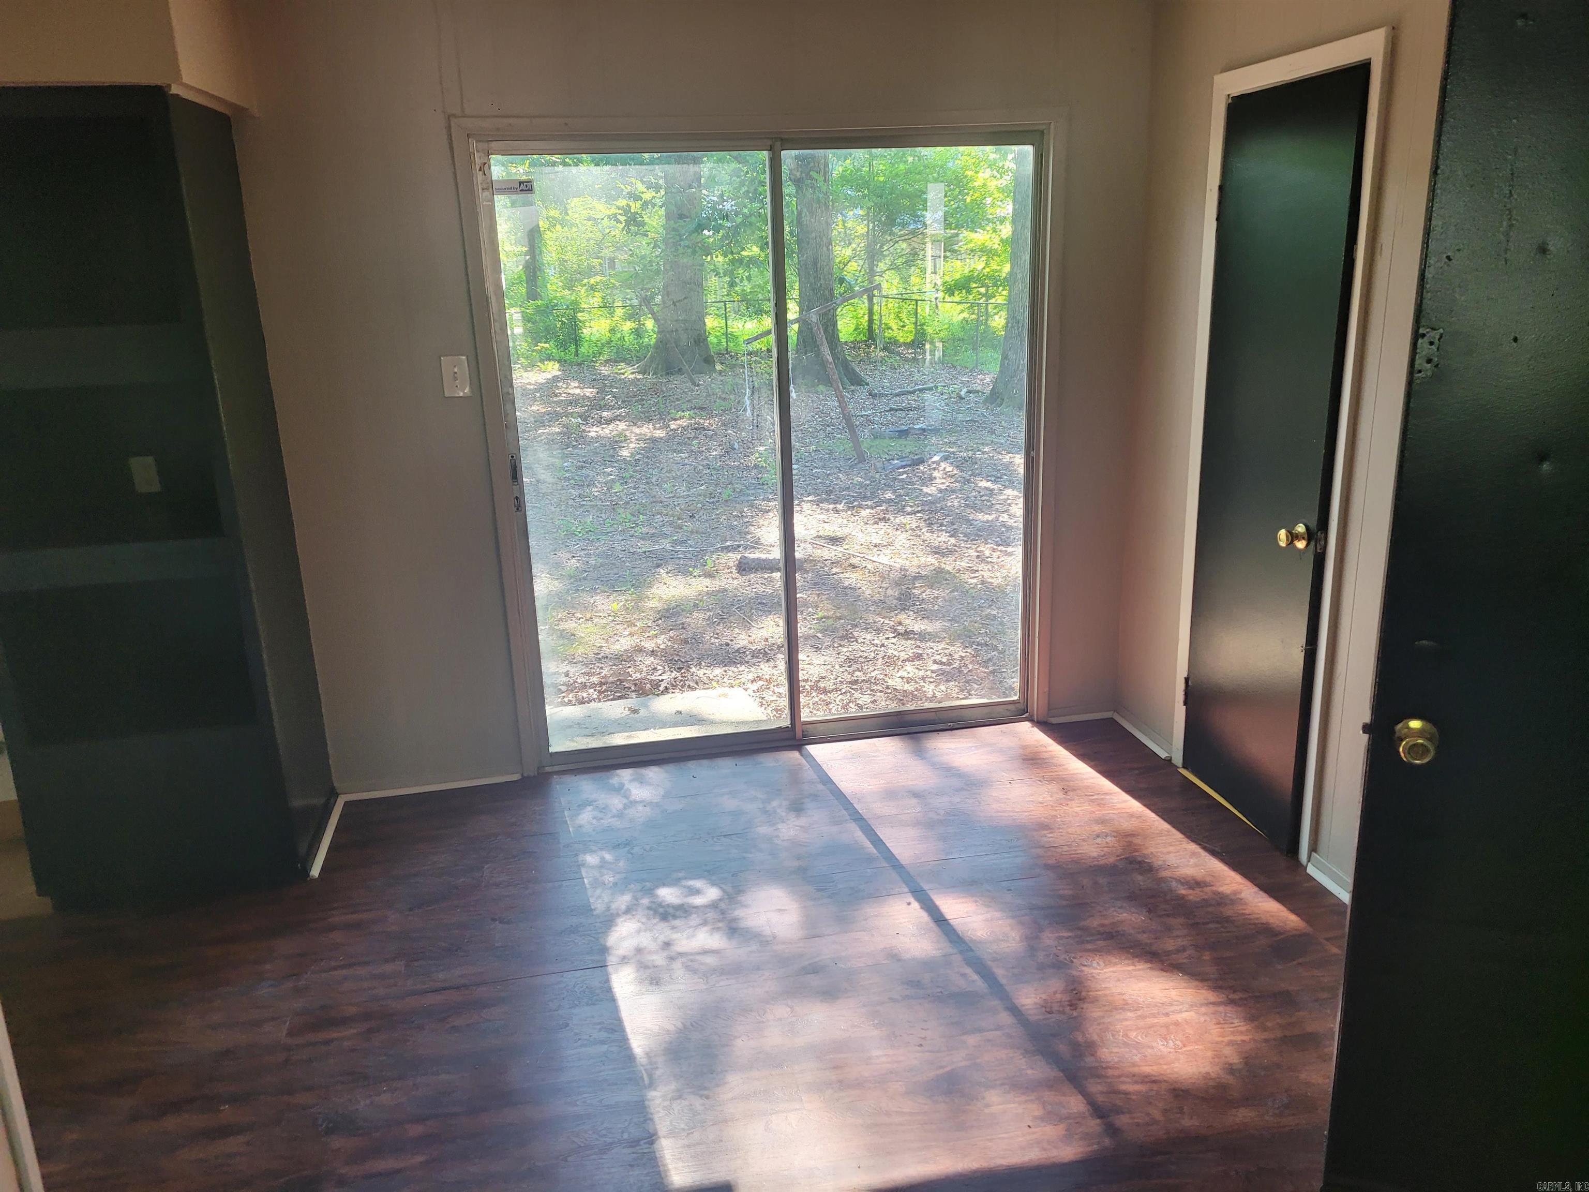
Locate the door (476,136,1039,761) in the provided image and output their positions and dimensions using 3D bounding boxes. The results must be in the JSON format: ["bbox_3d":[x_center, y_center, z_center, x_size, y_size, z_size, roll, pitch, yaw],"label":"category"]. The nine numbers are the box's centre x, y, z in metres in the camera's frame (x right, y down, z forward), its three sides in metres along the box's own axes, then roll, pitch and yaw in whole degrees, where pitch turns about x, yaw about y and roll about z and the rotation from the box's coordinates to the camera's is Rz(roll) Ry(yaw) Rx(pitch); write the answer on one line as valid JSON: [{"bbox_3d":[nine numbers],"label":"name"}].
[{"bbox_3d":[-0.034,-0.473,3.901,1.879,2.054,0.100,-5,17,-11],"label":"door"}]

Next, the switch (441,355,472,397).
[{"bbox_3d":[-1.018,-0.658,3.593,0.073,0.117,0.010,-5,17,-11],"label":"switch"}]

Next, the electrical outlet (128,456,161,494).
[{"bbox_3d":[-1.929,-0.358,3.547,0.070,0.115,0.008,-5,16,-10],"label":"electrical outlet"}]

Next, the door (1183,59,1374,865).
[{"bbox_3d":[1.293,-0.328,3.303,0.038,2.020,0.605,-4,16,-8],"label":"door"}]

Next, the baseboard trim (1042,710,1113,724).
[{"bbox_3d":[1.044,0.438,4.350,0.254,0.022,0.016,-5,17,-11],"label":"baseboard trim"}]

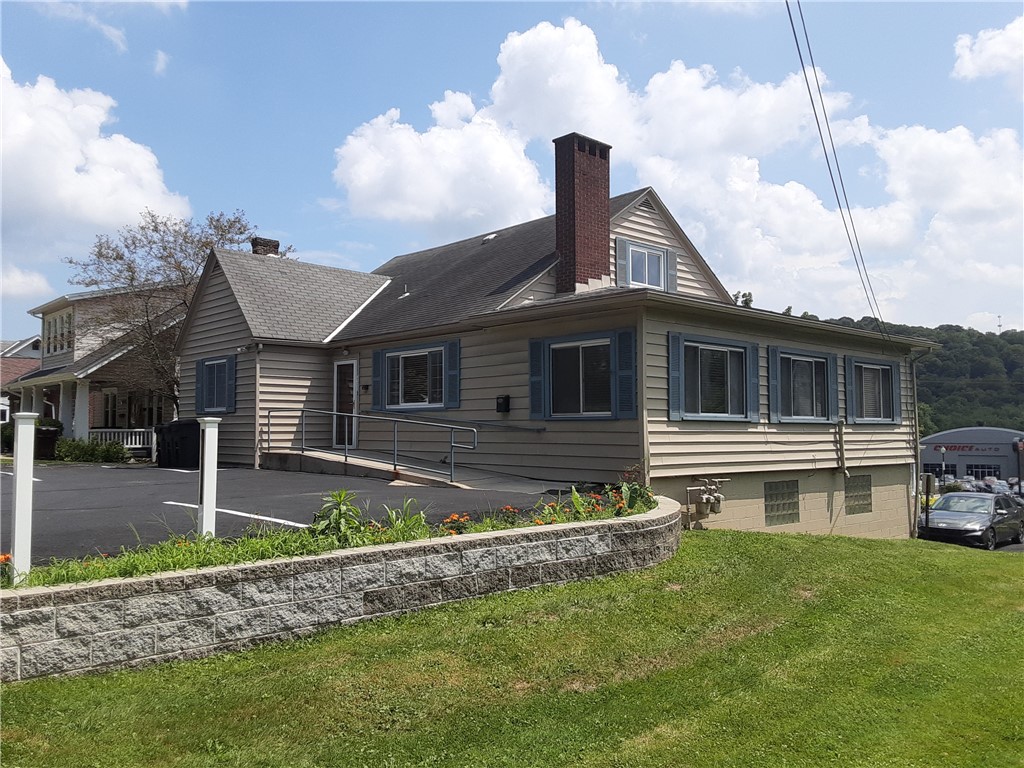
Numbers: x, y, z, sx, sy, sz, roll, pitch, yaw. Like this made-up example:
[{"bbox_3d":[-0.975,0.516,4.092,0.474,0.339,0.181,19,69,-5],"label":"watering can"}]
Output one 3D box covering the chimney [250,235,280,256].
[{"bbox_3d":[-6.659,-3.574,21.539,0.620,0.582,0.420,3,-5,-42],"label":"chimney"}]

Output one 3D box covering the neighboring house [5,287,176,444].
[{"bbox_3d":[-13.730,-0.680,35.957,13.292,7.619,10.694,3,-5,-43],"label":"neighboring house"}]

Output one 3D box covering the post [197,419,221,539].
[{"bbox_3d":[-2.462,0.841,6.467,0.135,1.130,0.135,3,-5,-42],"label":"post"}]

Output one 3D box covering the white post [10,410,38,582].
[{"bbox_3d":[-3.413,0.807,5.564,0.135,1.210,0.135,3,-5,-42],"label":"white post"}]

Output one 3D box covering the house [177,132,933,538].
[{"bbox_3d":[0.461,-0.439,20.785,12.900,8.330,15.300,3,-5,-42],"label":"house"}]

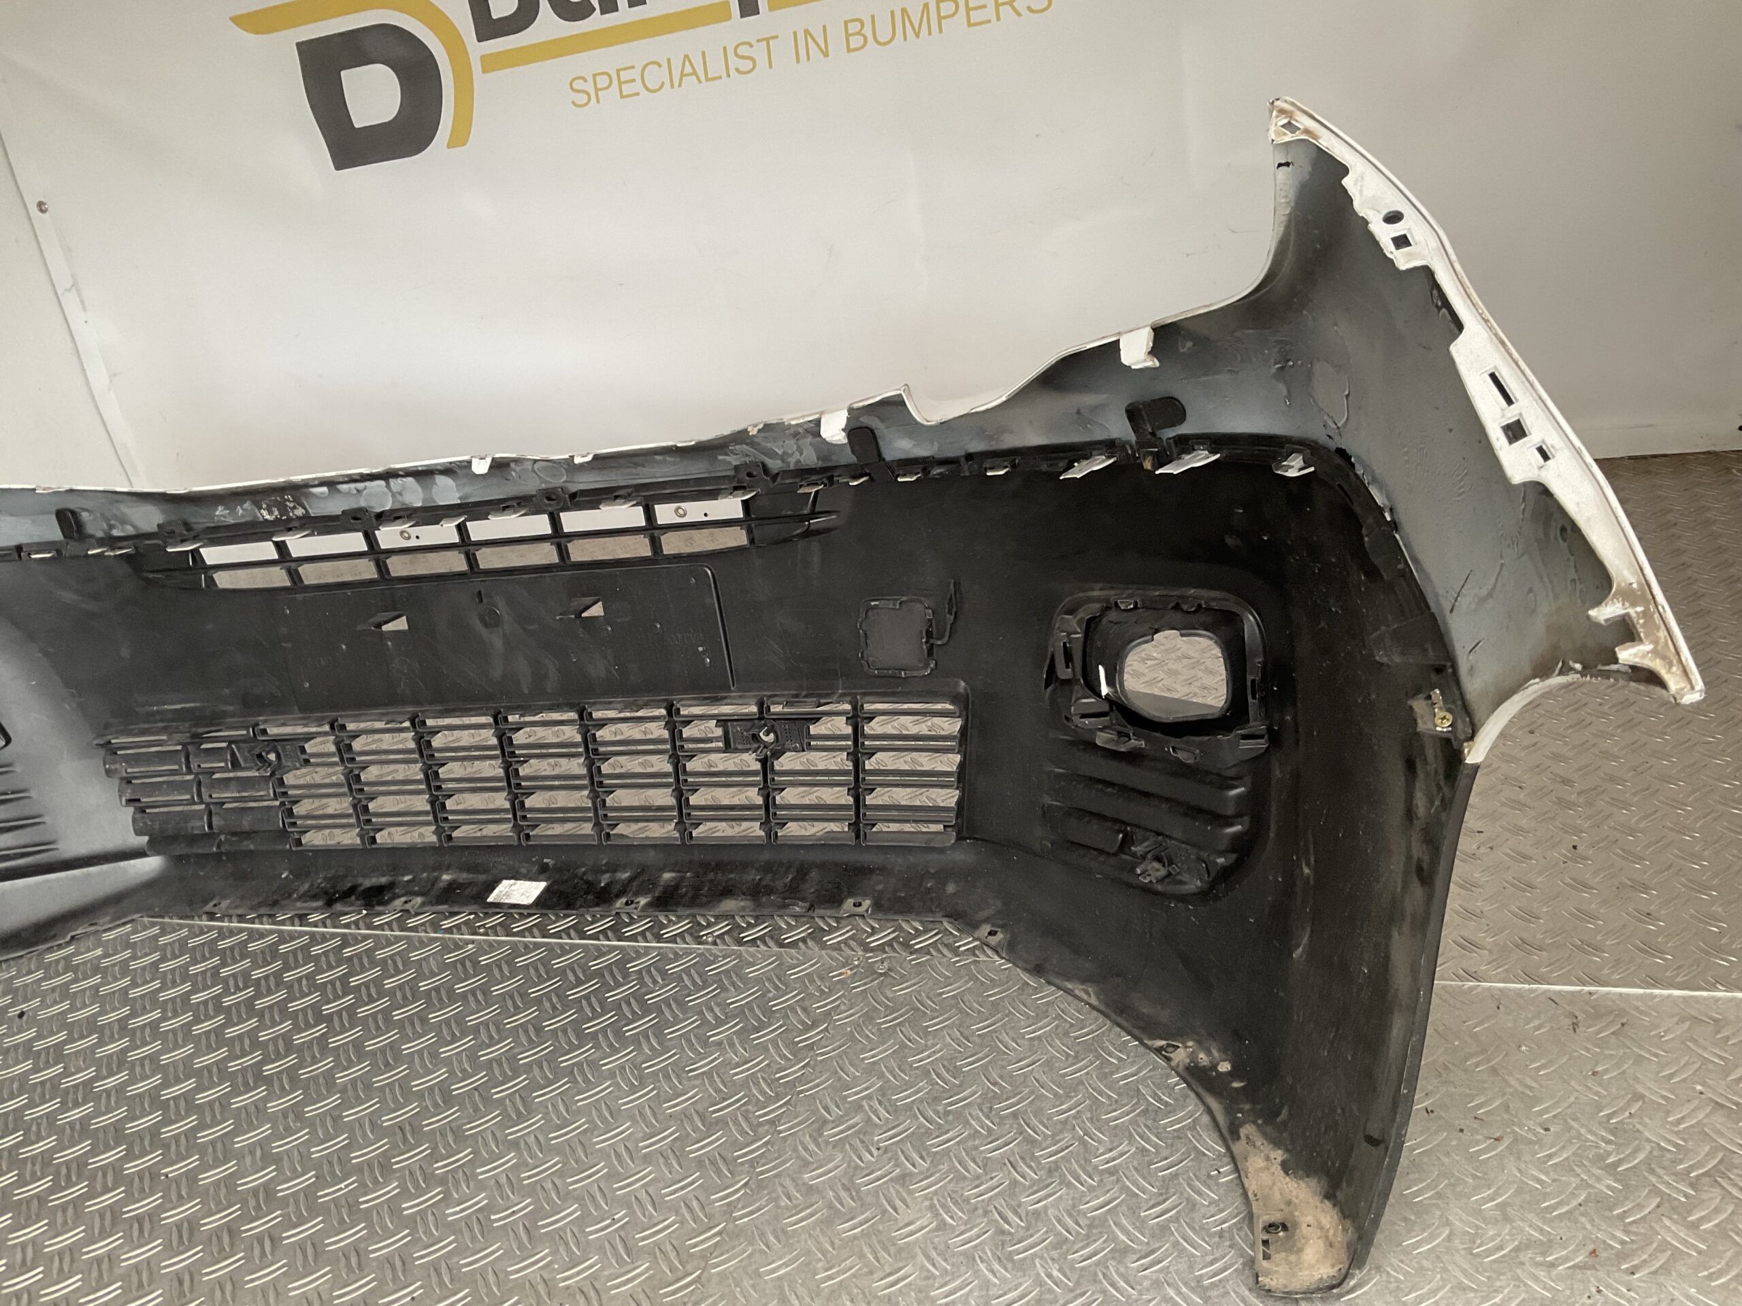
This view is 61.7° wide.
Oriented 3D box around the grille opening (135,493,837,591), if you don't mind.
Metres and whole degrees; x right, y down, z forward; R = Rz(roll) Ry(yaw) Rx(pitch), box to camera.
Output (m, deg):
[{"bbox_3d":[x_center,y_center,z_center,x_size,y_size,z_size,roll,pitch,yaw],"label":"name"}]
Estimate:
[{"bbox_3d":[-0.436,-0.112,1.539,0.846,0.078,0.061,-3,25,17],"label":"grille opening"}]

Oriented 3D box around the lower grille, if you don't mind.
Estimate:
[{"bbox_3d":[-0.402,0.143,1.610,1.046,0.169,0.092,-3,25,17],"label":"lower grille"}]

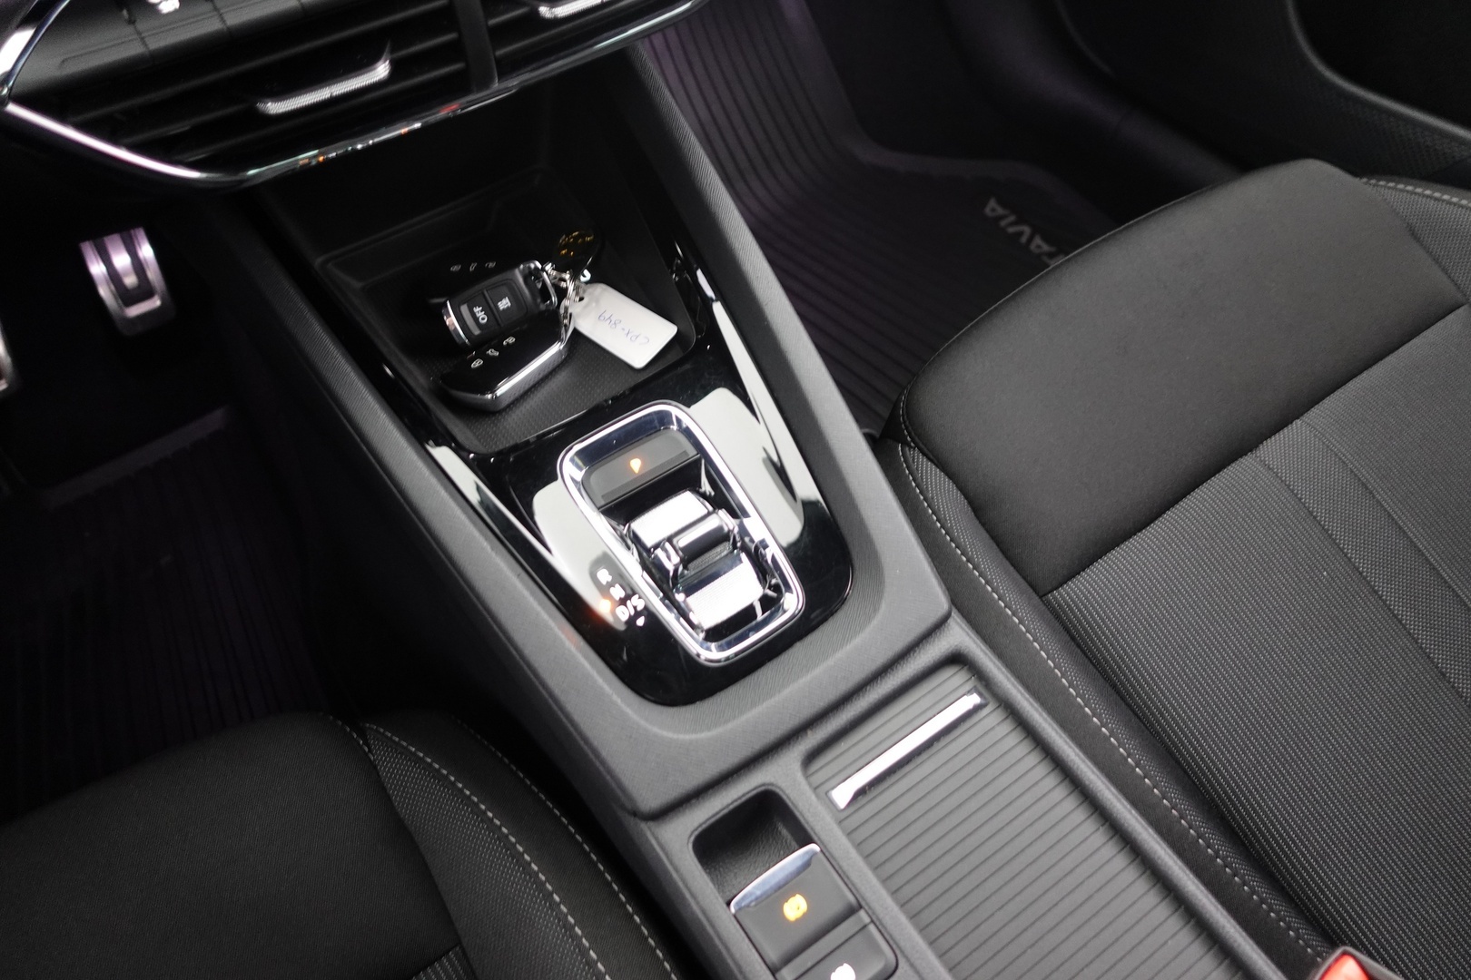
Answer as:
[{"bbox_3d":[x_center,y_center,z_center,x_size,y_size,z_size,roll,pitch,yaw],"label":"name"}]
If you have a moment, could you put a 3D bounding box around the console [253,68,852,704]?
[{"bbox_3d":[-0.081,-0.057,0.534,0.205,0.115,0.375,-29,72,-18],"label":"console"}]

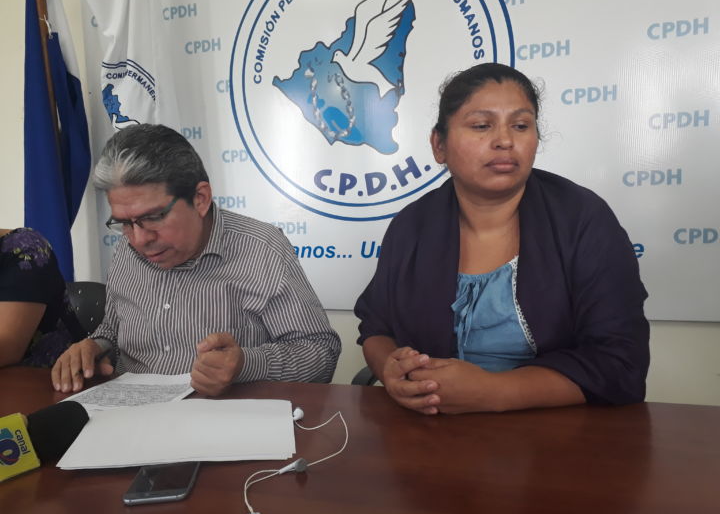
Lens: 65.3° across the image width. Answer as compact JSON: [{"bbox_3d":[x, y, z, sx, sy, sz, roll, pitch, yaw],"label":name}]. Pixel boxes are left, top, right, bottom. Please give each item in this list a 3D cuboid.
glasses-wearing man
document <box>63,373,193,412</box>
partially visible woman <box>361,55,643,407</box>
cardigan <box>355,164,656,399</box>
[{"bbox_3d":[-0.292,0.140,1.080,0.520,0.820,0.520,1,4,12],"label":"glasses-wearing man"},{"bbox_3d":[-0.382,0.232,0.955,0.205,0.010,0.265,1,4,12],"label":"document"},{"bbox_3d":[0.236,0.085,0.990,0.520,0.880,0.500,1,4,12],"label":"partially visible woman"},{"bbox_3d":[0.238,0.065,1.000,0.510,0.470,0.350,1,4,13],"label":"cardigan"}]

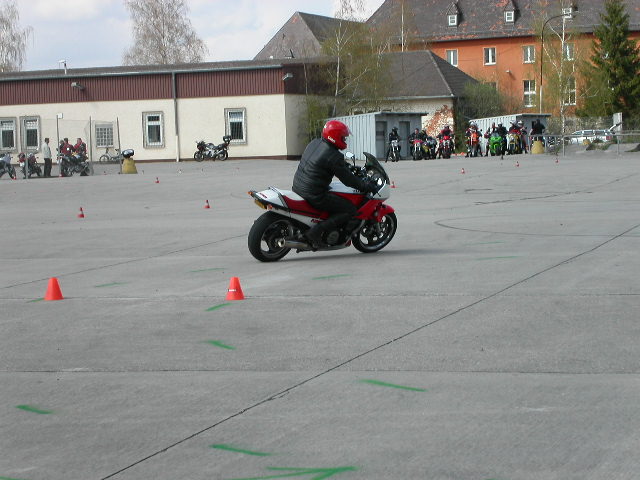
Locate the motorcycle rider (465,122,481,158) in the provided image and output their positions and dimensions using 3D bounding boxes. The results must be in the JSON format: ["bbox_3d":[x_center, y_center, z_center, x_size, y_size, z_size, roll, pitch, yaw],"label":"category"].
[{"bbox_3d":[7.021,-4.601,97.457,0.740,1.620,0.700,-3,3,-7],"label":"motorcycle rider"}]

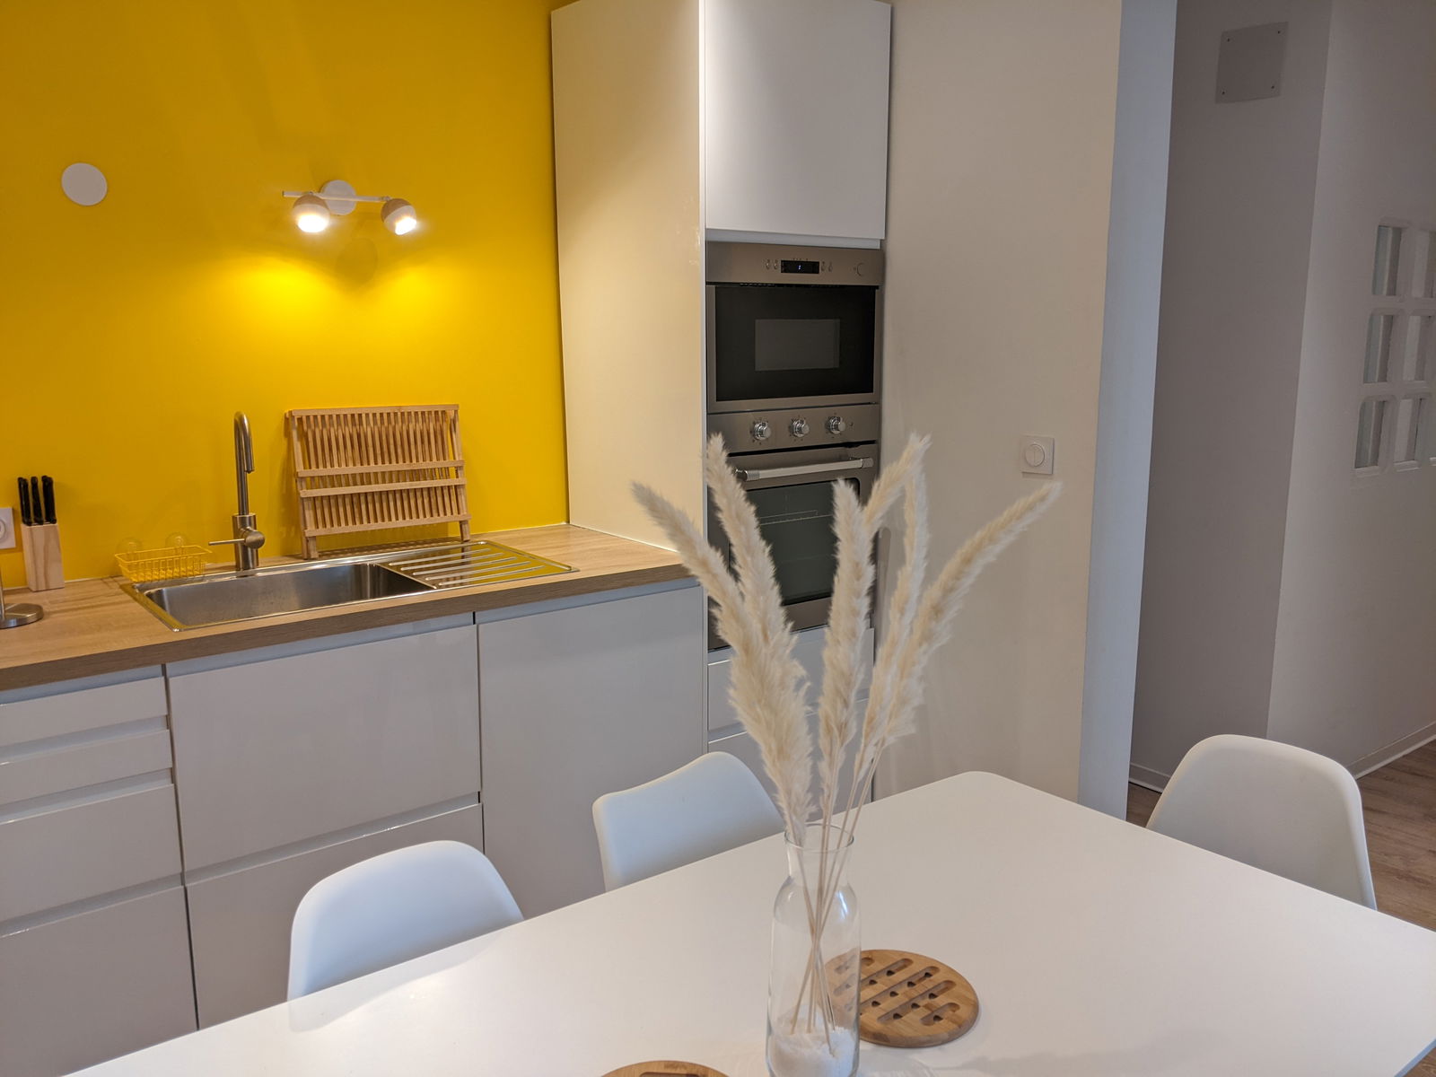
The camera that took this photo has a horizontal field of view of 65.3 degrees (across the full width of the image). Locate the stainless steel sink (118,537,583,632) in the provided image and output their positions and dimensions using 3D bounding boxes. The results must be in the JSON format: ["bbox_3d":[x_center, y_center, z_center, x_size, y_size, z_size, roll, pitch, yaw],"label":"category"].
[{"bbox_3d":[-0.804,0.176,2.522,0.864,0.188,0.482,-8,13,-38],"label":"stainless steel sink"}]

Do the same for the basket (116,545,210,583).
[{"bbox_3d":[-1.244,0.058,2.517,0.177,0.053,0.118,-8,13,-37],"label":"basket"}]

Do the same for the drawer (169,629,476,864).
[{"bbox_3d":[-0.751,0.389,2.212,0.599,0.388,0.028,-8,13,-38],"label":"drawer"}]

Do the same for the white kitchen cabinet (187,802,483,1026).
[{"bbox_3d":[-0.902,0.748,2.467,0.599,0.390,0.500,-8,13,-38],"label":"white kitchen cabinet"}]

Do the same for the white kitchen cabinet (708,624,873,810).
[{"bbox_3d":[0.018,0.517,3.235,0.600,0.620,0.605,-8,13,-38],"label":"white kitchen cabinet"}]

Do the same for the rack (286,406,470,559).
[{"bbox_3d":[-0.841,-0.152,2.825,0.442,0.357,0.085,-8,13,-37],"label":"rack"}]

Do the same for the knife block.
[{"bbox_3d":[-1.443,0.038,2.396,0.060,0.138,0.063,-8,13,-37],"label":"knife block"}]

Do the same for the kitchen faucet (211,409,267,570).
[{"bbox_3d":[-1.084,-0.099,2.508,0.120,0.366,0.155,-7,12,-34],"label":"kitchen faucet"}]

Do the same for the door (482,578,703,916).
[{"bbox_3d":[-0.283,0.521,2.617,0.596,0.788,0.028,-8,13,-38],"label":"door"}]

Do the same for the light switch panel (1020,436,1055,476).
[{"bbox_3d":[0.752,-0.195,2.638,0.012,0.086,0.086,-8,13,-37],"label":"light switch panel"}]

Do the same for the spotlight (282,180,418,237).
[{"bbox_3d":[-0.874,-0.788,2.659,0.312,0.130,0.125,-8,13,-37],"label":"spotlight"}]

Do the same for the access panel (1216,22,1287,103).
[{"bbox_3d":[1.527,-1.356,3.200,0.012,0.198,0.190,-8,13,-38],"label":"access panel"}]

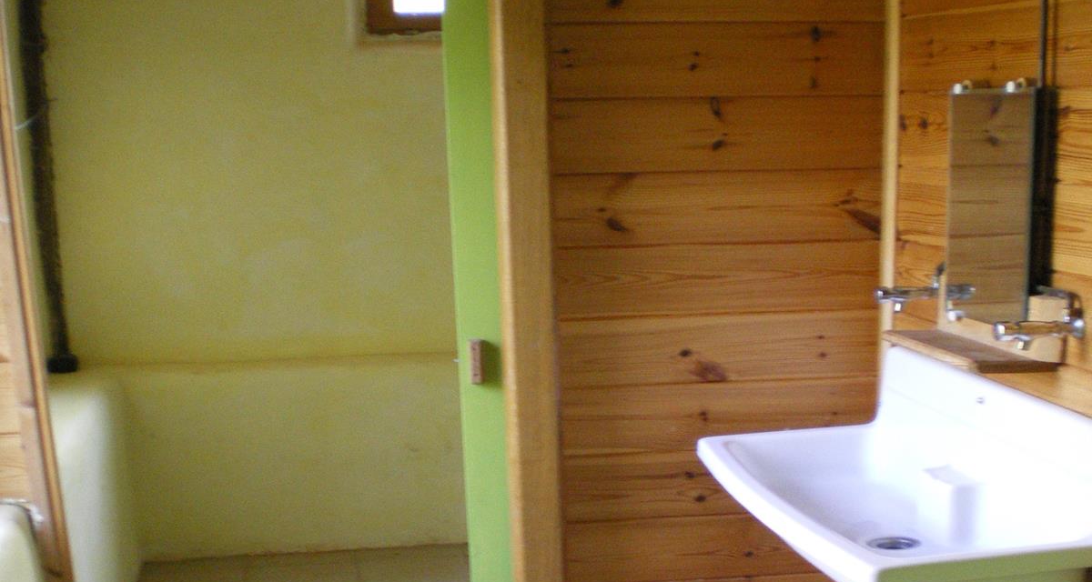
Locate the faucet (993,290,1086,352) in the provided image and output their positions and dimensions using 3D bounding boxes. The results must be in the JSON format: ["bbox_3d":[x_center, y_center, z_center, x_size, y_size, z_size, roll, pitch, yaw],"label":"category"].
[{"bbox_3d":[0.816,0.055,2.033,0.165,0.090,0.110,-4,10,-15],"label":"faucet"}]

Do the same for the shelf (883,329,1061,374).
[{"bbox_3d":[0.776,0.113,2.239,0.142,0.020,0.310,-5,11,-16],"label":"shelf"}]

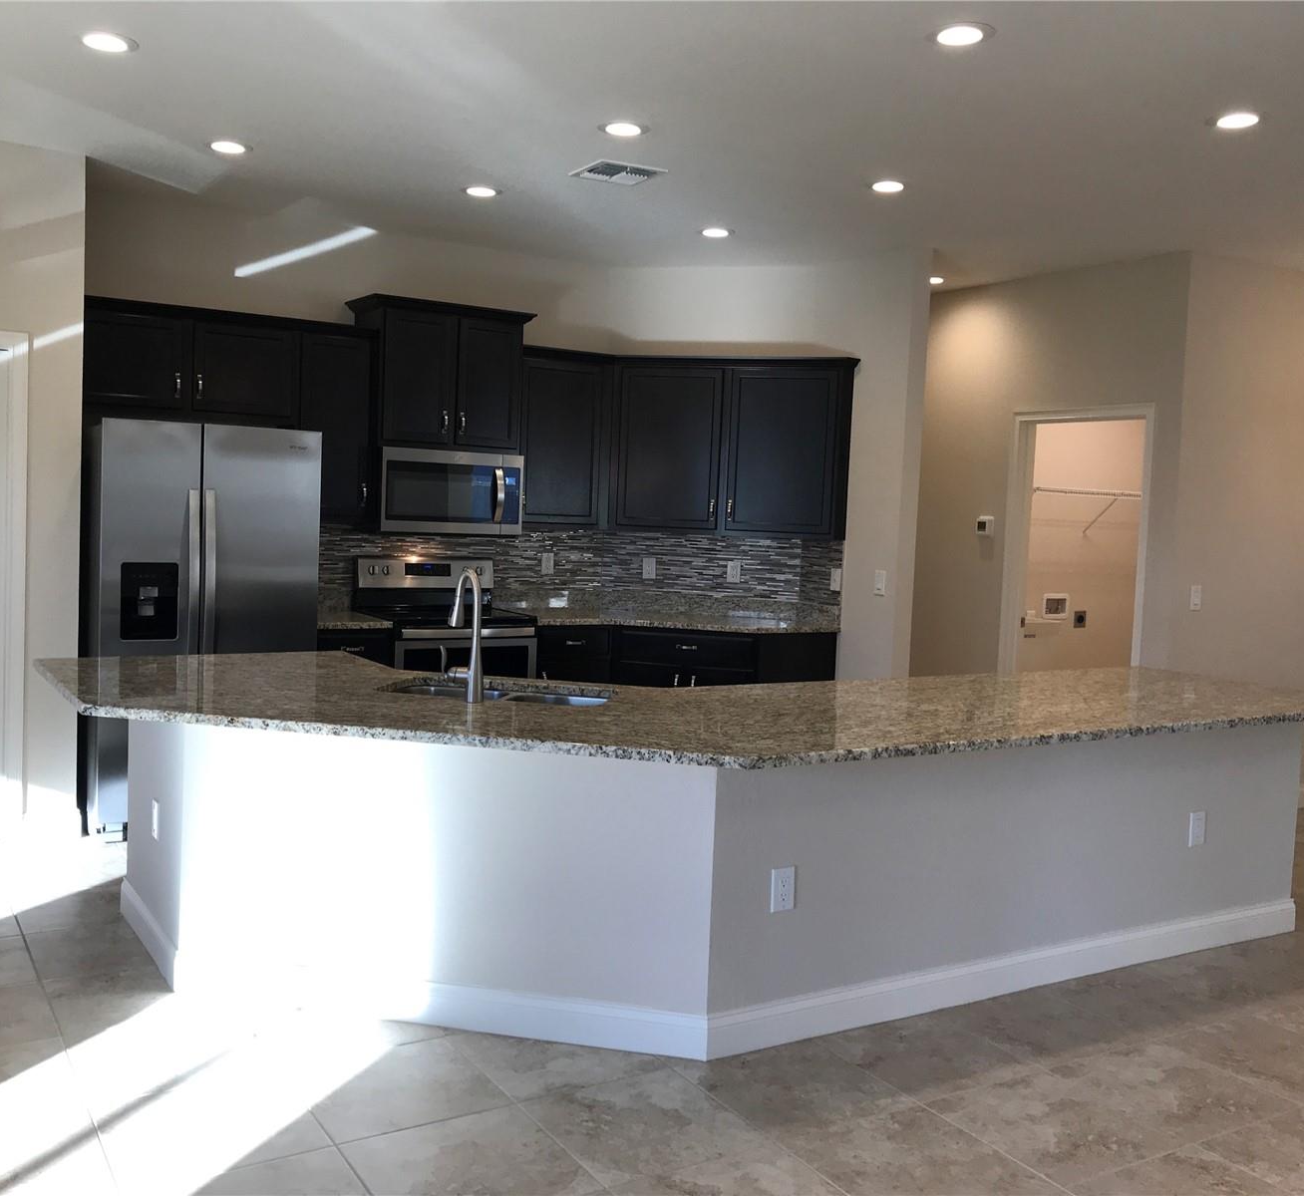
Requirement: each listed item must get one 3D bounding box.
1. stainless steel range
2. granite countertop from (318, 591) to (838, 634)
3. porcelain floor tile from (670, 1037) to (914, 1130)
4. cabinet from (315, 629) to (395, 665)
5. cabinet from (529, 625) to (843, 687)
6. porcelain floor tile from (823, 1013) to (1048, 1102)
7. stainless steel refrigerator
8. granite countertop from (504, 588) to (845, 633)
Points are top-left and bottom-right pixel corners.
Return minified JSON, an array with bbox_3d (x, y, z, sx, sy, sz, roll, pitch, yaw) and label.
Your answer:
[{"bbox_3d":[-1.074,0.399,6.704,0.763,1.177,0.690,0,4,-32],"label":"stainless steel range"},{"bbox_3d":[-0.452,0.066,6.743,2.709,0.144,1.271,0,4,-32],"label":"granite countertop"},{"bbox_3d":[0.363,1.258,3.311,0.451,0.010,0.451,0,4,-32],"label":"porcelain floor tile"},{"bbox_3d":[-1.602,0.547,6.447,0.394,0.873,0.621,0,4,-32],"label":"cabinet"},{"bbox_3d":[0.014,0.574,7.029,1.929,0.873,0.885,3,4,13],"label":"cabinet"},{"bbox_3d":[0.745,1.258,3.548,0.451,0.010,0.451,0,4,-32],"label":"porcelain floor tile"},{"bbox_3d":[-2.073,0.122,5.838,0.904,1.758,0.847,0,4,-32],"label":"stainless steel refrigerator"},{"bbox_3d":[0.041,0.070,6.982,1.964,0.144,0.912,3,4,13],"label":"granite countertop"}]

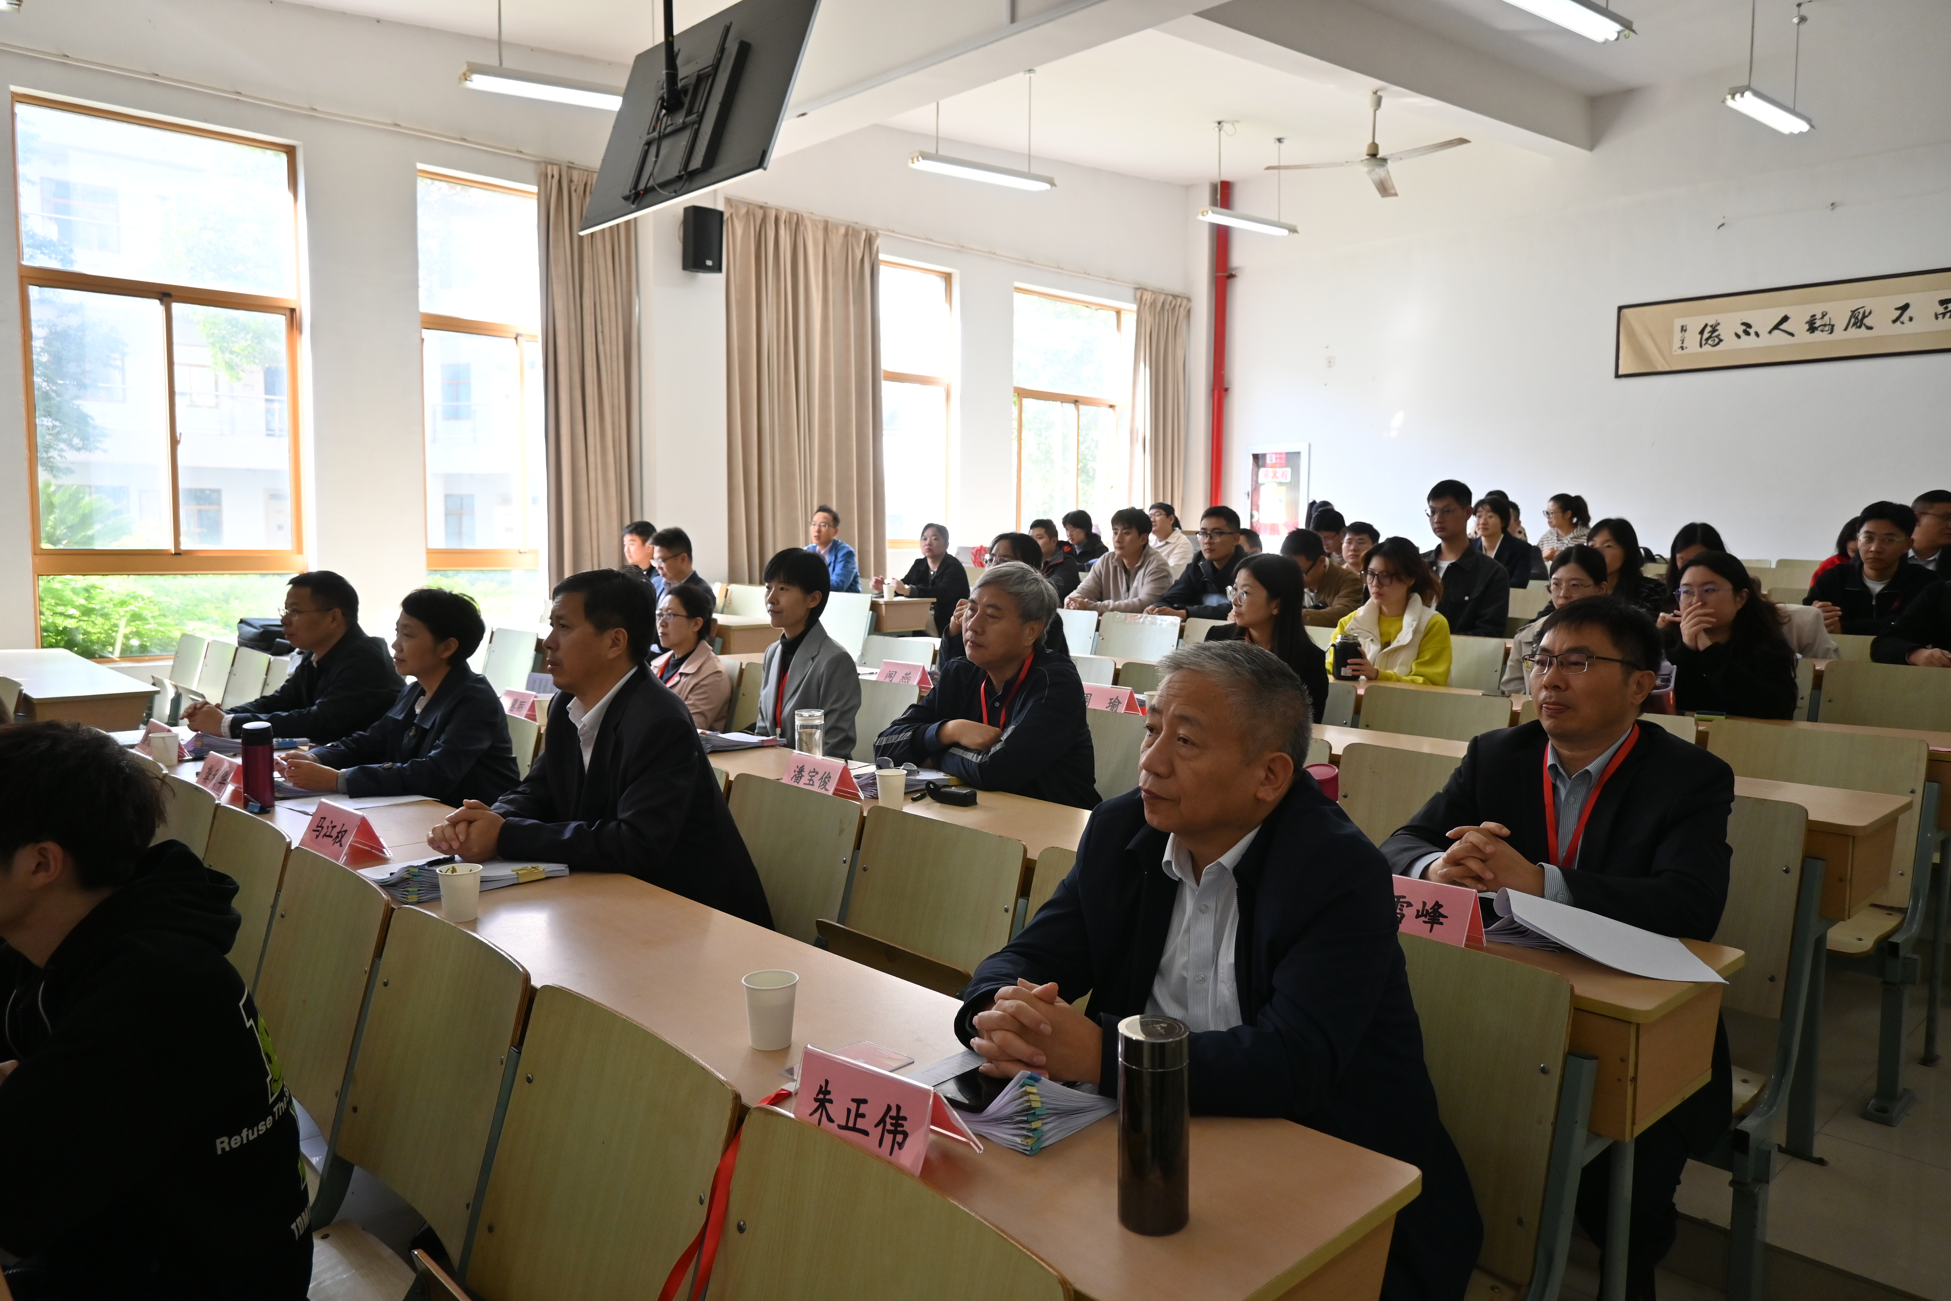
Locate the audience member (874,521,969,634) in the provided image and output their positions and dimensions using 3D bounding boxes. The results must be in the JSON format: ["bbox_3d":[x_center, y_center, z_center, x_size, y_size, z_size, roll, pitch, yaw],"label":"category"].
[{"bbox_3d":[-0.374,-0.184,8.073,0.740,1.220,0.520,-4,7,-43],"label":"audience member"}]

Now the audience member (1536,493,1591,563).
[{"bbox_3d":[3.668,-0.398,8.252,0.660,1.170,0.480,-2,6,-33],"label":"audience member"}]

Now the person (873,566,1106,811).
[{"bbox_3d":[0.001,0.419,3.330,0.660,1.300,0.600,-4,7,-43],"label":"person"}]

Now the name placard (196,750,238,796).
[{"bbox_3d":[-1.787,0.298,3.116,0.200,0.090,0.100,5,7,42],"label":"name placard"}]

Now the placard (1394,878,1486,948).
[{"bbox_3d":[0.714,0.416,2.106,0.080,0.090,0.200,-4,7,-42],"label":"placard"}]

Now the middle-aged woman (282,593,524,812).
[{"bbox_3d":[-1.385,0.446,3.328,0.680,1.225,0.500,-4,7,-43],"label":"middle-aged woman"}]

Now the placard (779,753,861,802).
[{"bbox_3d":[-0.382,0.312,3.194,0.095,0.091,0.210,-4,7,-41],"label":"placard"}]

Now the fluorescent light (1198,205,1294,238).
[{"bbox_3d":[2.286,-3.596,10.909,1.230,0.080,0.160,-8,9,-42],"label":"fluorescent light"}]

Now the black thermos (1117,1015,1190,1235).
[{"bbox_3d":[0.166,0.441,1.212,0.063,0.184,0.063,0,5,0],"label":"black thermos"}]

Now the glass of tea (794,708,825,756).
[{"bbox_3d":[-0.439,0.250,3.448,0.072,0.175,0.072,0,5,0],"label":"glass of tea"}]

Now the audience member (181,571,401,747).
[{"bbox_3d":[-2.013,0.377,3.983,0.720,1.250,0.530,-4,7,-43],"label":"audience member"}]

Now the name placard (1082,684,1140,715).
[{"bbox_3d":[0.415,0.156,4.105,0.200,0.090,0.092,5,7,44],"label":"name placard"}]

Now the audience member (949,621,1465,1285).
[{"bbox_3d":[0.286,0.596,1.624,0.700,1.230,0.570,-3,6,-37],"label":"audience member"}]

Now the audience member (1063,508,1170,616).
[{"bbox_3d":[0.794,-0.088,6.694,0.700,1.250,0.540,-4,7,-43],"label":"audience member"}]

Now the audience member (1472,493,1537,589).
[{"bbox_3d":[2.925,-0.261,7.370,0.650,1.200,0.490,-4,7,-43],"label":"audience member"}]

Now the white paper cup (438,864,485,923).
[{"bbox_3d":[-0.855,0.404,2.163,0.073,0.084,0.073,0,5,0],"label":"white paper cup"}]

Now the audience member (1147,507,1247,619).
[{"bbox_3d":[1.246,-0.088,6.524,0.680,1.265,0.520,-4,7,-43],"label":"audience member"}]

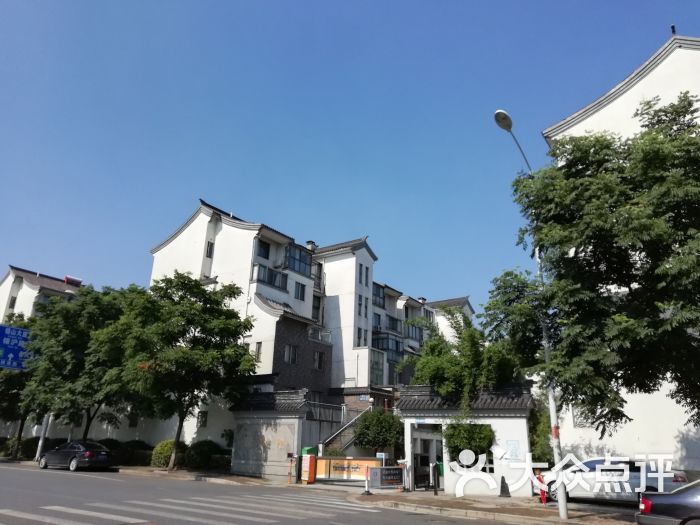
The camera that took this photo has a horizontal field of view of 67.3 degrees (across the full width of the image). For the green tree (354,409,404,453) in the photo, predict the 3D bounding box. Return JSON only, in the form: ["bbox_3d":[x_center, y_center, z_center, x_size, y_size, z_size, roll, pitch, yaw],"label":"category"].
[{"bbox_3d":[1.581,9.634,28.009,2.800,3.550,2.800,2,-19,0],"label":"green tree"}]

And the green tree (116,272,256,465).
[{"bbox_3d":[-9.814,6.290,31.806,7.600,11.700,7.800,-11,-23,33],"label":"green tree"}]

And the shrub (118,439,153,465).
[{"bbox_3d":[-13.863,12.226,33.915,2.000,1.650,2.050,-11,-23,33],"label":"shrub"}]

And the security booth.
[{"bbox_3d":[4.616,7.140,21.395,5.200,4.100,2.800,-3,-20,13],"label":"security booth"}]

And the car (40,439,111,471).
[{"bbox_3d":[-15.622,10.954,29.783,4.850,1.460,1.840,-9,-22,27],"label":"car"}]

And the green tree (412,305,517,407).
[{"bbox_3d":[5.000,6.122,24.194,4.900,7.900,4.200,-2,-20,11],"label":"green tree"}]

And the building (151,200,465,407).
[{"bbox_3d":[-1.730,9.912,55.748,16.000,21.500,36.500,-11,-23,32],"label":"building"}]

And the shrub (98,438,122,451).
[{"bbox_3d":[-16.026,12.575,35.039,1.750,1.600,1.750,-11,-23,33],"label":"shrub"}]

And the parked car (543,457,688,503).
[{"bbox_3d":[8.612,7.309,17.514,4.600,1.460,1.800,-10,-23,31],"label":"parked car"}]

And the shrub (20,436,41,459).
[{"bbox_3d":[-23.877,13.982,39.753,1.600,1.580,1.600,-11,-23,33],"label":"shrub"}]

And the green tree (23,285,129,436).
[{"bbox_3d":[-17.451,7.272,34.870,7.000,11.400,7.000,-11,-23,33],"label":"green tree"}]

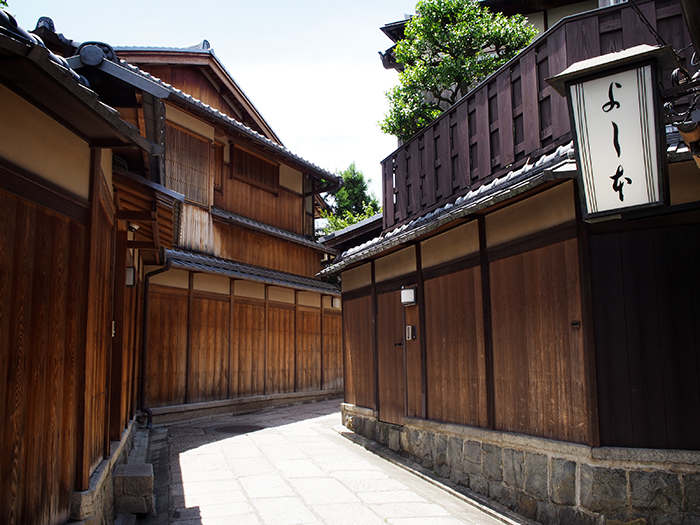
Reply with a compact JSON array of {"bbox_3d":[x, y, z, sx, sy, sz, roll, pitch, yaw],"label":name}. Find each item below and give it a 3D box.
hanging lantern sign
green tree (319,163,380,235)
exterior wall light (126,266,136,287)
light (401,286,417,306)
[{"bbox_3d":[1.388,-0.666,3.580,0.620,0.870,0.290,-7,-10,37],"label":"hanging lantern sign"},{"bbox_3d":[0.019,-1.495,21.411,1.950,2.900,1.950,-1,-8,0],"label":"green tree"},{"bbox_3d":[-2.152,0.140,6.748,0.120,0.200,0.160,1,-8,-14],"label":"exterior wall light"},{"bbox_3d":[0.691,0.394,8.090,0.110,0.200,0.190,2,-8,-19],"label":"light"}]

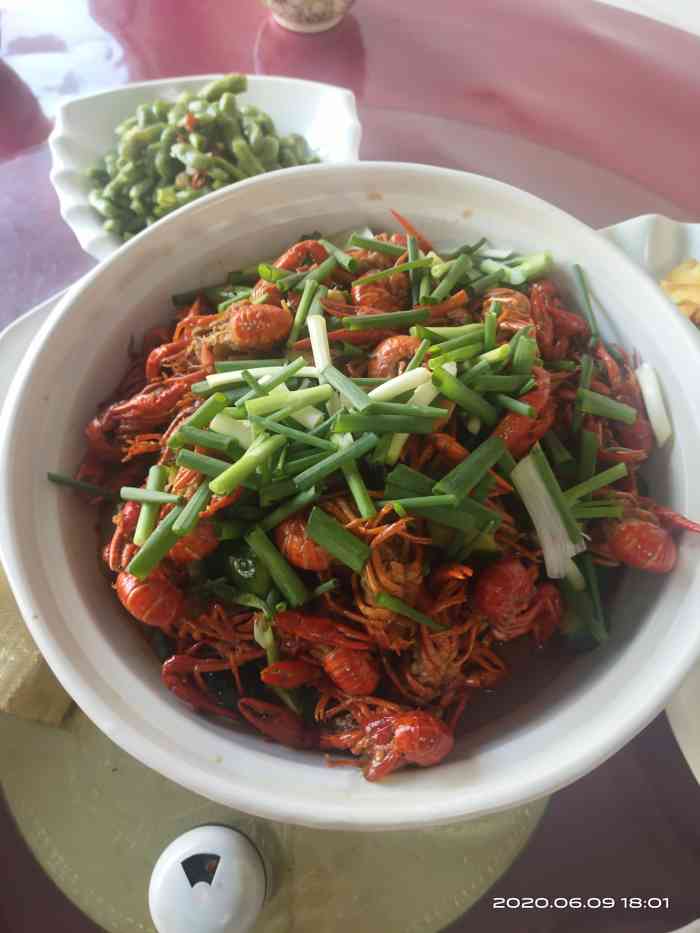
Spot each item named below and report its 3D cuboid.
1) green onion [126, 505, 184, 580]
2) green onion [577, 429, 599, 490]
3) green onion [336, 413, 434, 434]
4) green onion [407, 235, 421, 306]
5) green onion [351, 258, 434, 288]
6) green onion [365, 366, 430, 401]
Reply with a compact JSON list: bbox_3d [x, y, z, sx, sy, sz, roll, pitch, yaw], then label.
[{"bbox_3d":[-0.085,0.032,0.357,0.008,0.008,0.036,30,77,18],"label":"green onion"},{"bbox_3d":[0.124,-0.005,0.420,0.007,0.005,0.037,7,62,5],"label":"green onion"},{"bbox_3d":[0.015,-0.020,0.369,0.046,0.007,0.008,0,60,1],"label":"green onion"},{"bbox_3d":[0.037,-0.114,0.466,0.005,0.005,0.053,-1,61,0],"label":"green onion"},{"bbox_3d":[0.025,-0.110,0.457,0.048,0.004,0.004,-19,63,-9],"label":"green onion"},{"bbox_3d":[0.023,-0.038,0.383,0.033,0.006,0.006,-23,66,-11],"label":"green onion"}]

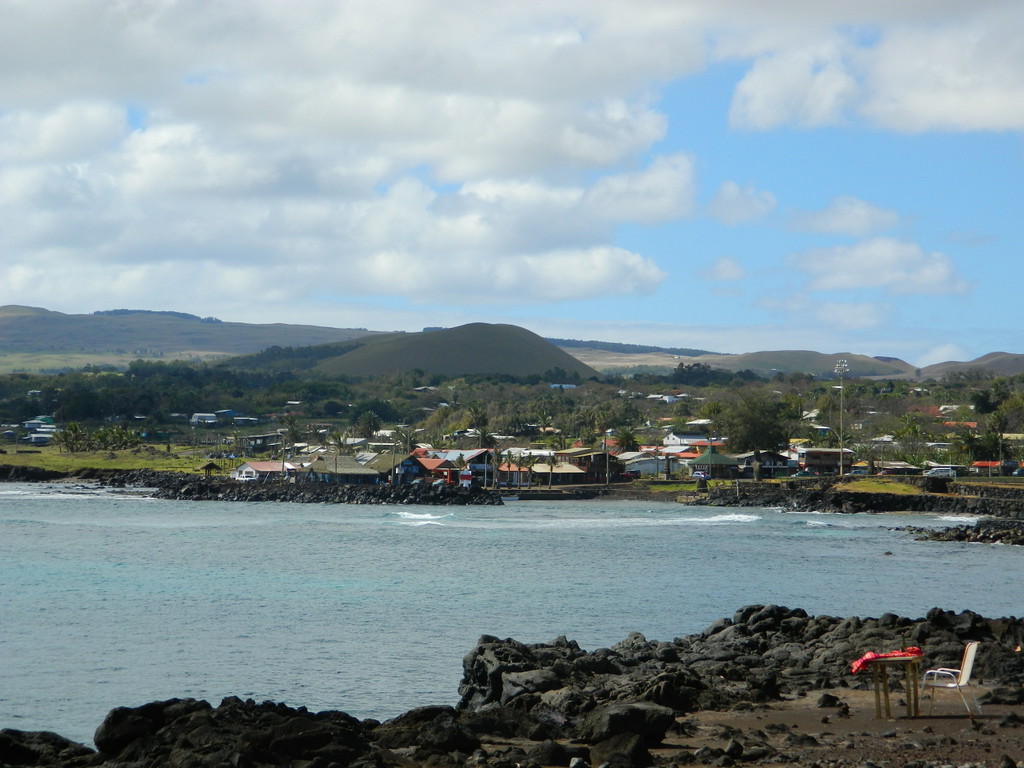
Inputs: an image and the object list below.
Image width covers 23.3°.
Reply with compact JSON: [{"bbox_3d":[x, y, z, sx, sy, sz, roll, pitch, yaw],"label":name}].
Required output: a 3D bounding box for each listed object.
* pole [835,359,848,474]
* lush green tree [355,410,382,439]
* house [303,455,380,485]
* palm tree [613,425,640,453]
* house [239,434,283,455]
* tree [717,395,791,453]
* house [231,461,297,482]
[{"bbox_3d":[57.020,5.620,430.000,2.300,20.100,1.300,1,-2,-18],"label":"pole"},{"bbox_3d":[-39.270,11.490,680.000,7.700,8.500,7.700,0,-2,0],"label":"lush green tree"},{"bbox_3d":[-34.650,17.480,505.000,13.000,6.000,9.000,2,-2,-38],"label":"house"},{"bbox_3d":[25.800,12.960,560.000,6.400,7.000,6.400,0,-2,0],"label":"palm tree"},{"bbox_3d":[-65.790,15.690,650.000,10.200,5.600,6.500,1,-2,-20],"label":"house"},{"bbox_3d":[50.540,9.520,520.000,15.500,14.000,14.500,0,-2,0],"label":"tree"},{"bbox_3d":[-51.900,18.310,520.000,11.500,4.500,6.600,2,-3,-40],"label":"house"}]

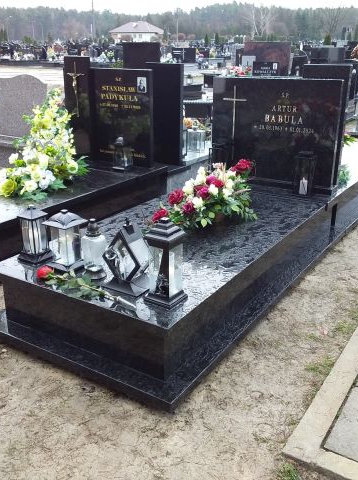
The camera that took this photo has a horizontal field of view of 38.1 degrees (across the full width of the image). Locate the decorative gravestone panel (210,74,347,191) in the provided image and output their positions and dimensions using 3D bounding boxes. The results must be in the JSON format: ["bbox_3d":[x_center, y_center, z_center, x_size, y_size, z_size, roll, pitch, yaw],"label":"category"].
[{"bbox_3d":[0.682,-0.768,3.736,0.956,0.763,0.096,13,24,31],"label":"decorative gravestone panel"}]

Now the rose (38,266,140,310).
[{"bbox_3d":[-0.398,0.186,2.162,0.537,0.067,0.113,12,24,29],"label":"rose"}]

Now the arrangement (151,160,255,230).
[{"bbox_3d":[0.180,-0.246,2.970,0.412,0.309,0.639,13,24,31],"label":"arrangement"}]

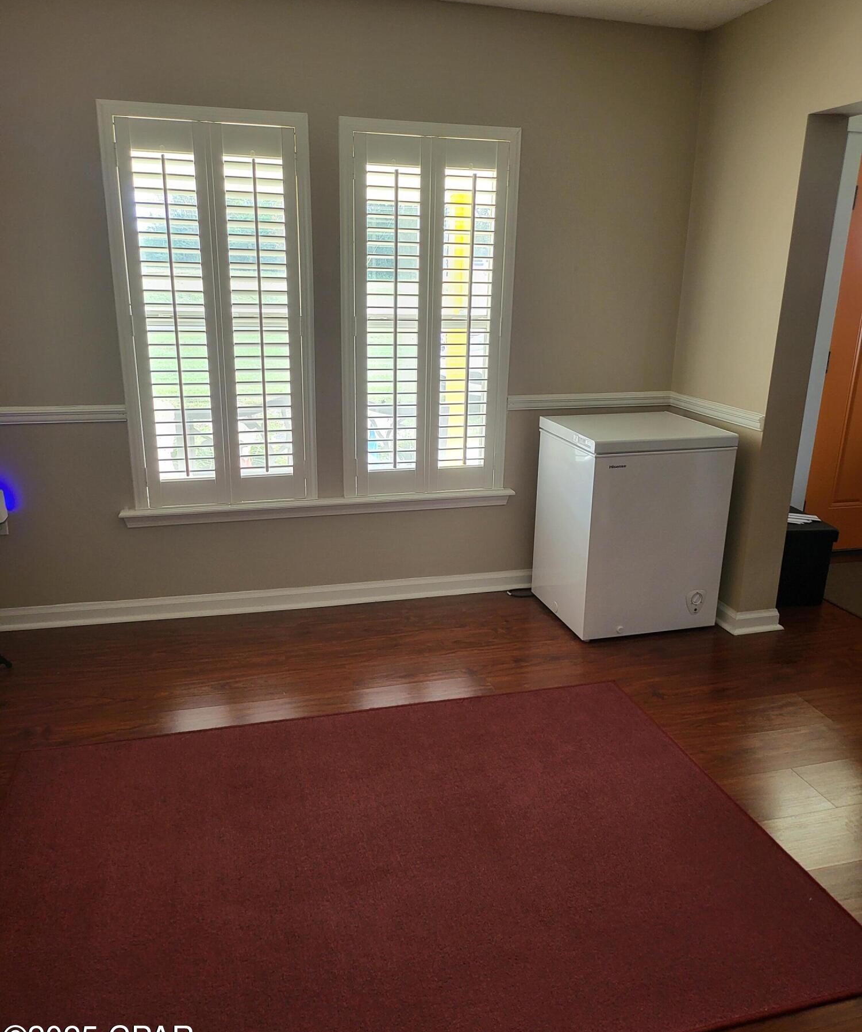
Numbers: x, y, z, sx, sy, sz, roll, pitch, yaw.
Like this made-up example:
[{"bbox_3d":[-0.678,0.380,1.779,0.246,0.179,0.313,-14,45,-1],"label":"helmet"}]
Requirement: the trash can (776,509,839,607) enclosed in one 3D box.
[{"bbox_3d":[1.658,0.181,3.873,0.385,0.365,0.400,-1,17,-6],"label":"trash can"}]

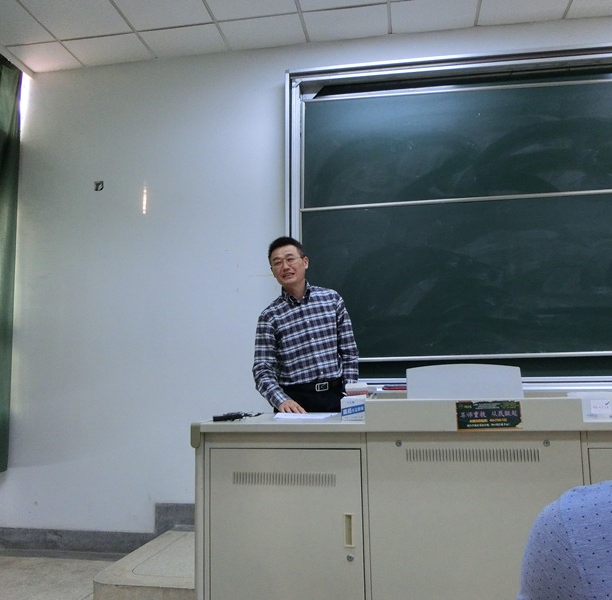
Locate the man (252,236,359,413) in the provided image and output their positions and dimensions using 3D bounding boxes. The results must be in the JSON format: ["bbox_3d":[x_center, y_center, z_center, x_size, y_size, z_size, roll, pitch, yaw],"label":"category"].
[{"bbox_3d":[-0.001,0.526,2.829,0.530,1.693,0.500,0,-8,-6],"label":"man"}]

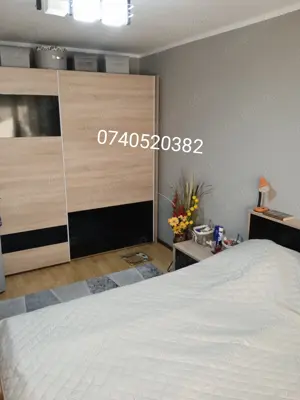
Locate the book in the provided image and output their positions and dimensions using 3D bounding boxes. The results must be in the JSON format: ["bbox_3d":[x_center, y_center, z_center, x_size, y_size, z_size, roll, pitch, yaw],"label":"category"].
[{"bbox_3d":[1.040,0.122,2.623,0.135,0.022,0.205,-8,17,-29],"label":"book"}]

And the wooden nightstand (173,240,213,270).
[{"bbox_3d":[0.567,0.702,3.143,0.480,0.475,0.510,-8,17,-29],"label":"wooden nightstand"}]

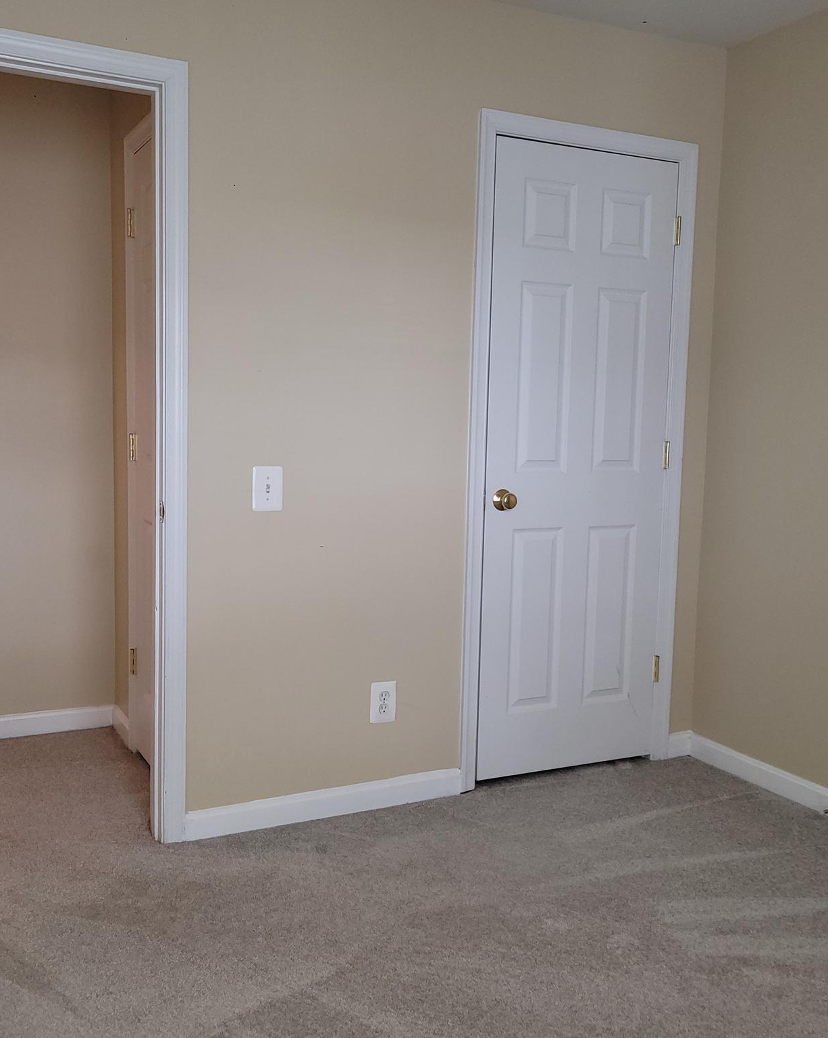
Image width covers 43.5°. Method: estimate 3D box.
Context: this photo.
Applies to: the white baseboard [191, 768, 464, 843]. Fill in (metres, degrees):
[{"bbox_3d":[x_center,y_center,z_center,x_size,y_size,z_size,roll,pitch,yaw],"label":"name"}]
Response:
[{"bbox_3d":[-0.243,0.851,3.107,0.884,0.083,0.015,-2,6,-27],"label":"white baseboard"}]

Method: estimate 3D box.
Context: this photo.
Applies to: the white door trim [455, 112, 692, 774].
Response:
[{"bbox_3d":[0.551,-0.180,3.395,0.843,2.121,0.030,-2,6,-27],"label":"white door trim"}]

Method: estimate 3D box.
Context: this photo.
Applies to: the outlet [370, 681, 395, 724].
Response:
[{"bbox_3d":[-0.089,0.558,3.155,0.081,0.125,0.010,-2,6,-27],"label":"outlet"}]

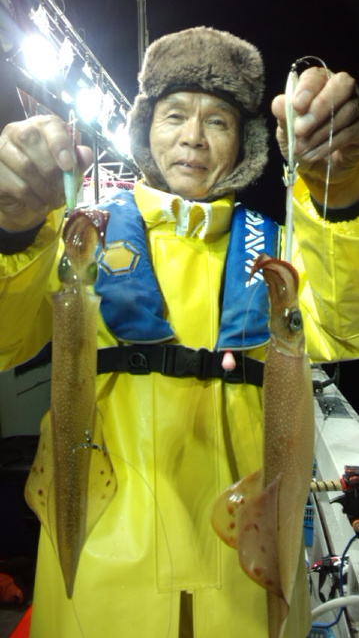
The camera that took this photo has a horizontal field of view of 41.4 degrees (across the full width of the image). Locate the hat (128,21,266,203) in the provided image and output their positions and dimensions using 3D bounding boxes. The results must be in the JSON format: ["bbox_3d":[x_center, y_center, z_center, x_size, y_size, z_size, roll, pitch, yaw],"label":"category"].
[{"bbox_3d":[0.032,-0.343,0.820,0.230,0.270,0.250,5,13,2],"label":"hat"}]

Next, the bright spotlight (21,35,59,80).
[{"bbox_3d":[-0.776,-1.460,2.650,0.190,0.265,0.190,-3,6,-14],"label":"bright spotlight"}]

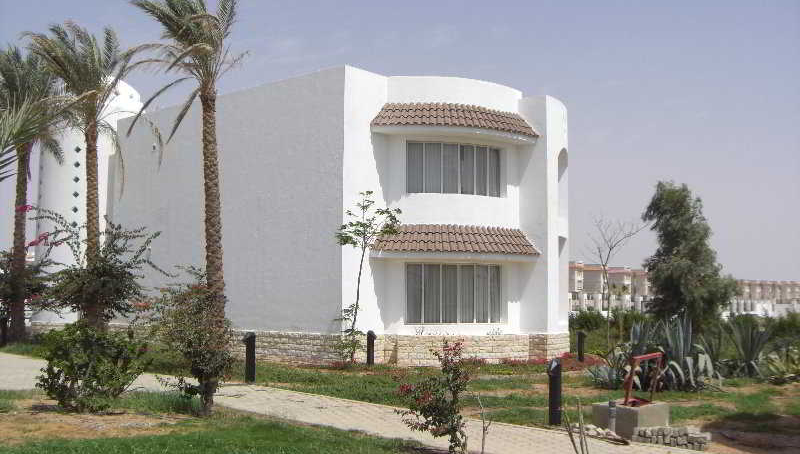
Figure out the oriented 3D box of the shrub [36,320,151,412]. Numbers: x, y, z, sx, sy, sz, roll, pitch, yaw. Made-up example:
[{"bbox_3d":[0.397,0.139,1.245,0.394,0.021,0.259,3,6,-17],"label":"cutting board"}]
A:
[{"bbox_3d":[-4.547,1.990,13.090,1.590,1.272,1.484,0,-5,0],"label":"shrub"}]

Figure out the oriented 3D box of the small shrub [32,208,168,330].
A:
[{"bbox_3d":[-7.425,1.518,21.872,3.180,3.498,2.968,0,-5,0],"label":"small shrub"}]

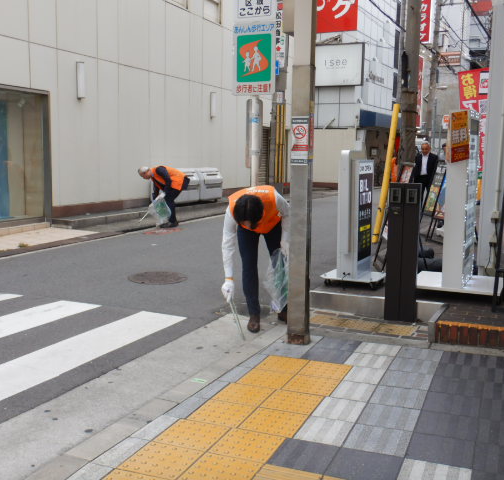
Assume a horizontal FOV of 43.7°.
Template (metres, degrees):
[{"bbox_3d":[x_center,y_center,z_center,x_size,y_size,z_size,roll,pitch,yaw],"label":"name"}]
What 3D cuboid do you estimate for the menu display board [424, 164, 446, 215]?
[{"bbox_3d":[2.978,-0.828,10.200,0.050,0.890,0.590,15,6,-3],"label":"menu display board"}]

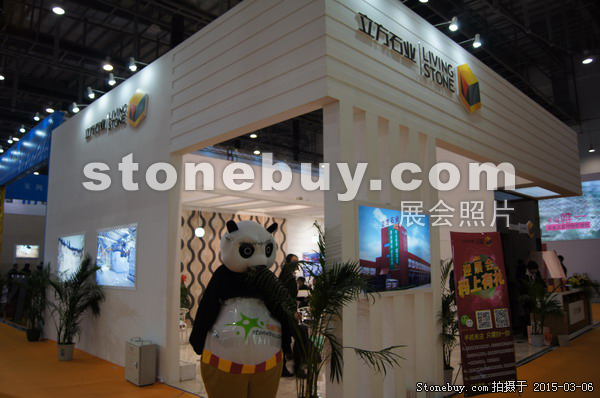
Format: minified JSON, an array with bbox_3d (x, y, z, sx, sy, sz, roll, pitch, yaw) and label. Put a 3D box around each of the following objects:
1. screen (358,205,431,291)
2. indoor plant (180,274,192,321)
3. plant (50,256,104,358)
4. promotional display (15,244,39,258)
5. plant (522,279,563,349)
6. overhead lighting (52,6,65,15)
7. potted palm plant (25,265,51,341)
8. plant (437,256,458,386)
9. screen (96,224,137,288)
[{"bbox_3d":[1.041,0.534,4.734,0.060,0.826,1.356,-9,-12,44],"label":"screen"},{"bbox_3d":[-2.827,2.437,10.950,0.400,1.150,0.400,-9,-12,44],"label":"indoor plant"},{"bbox_3d":[-3.935,1.877,7.910,0.880,1.780,0.860,4,-10,-26],"label":"plant"},{"bbox_3d":[-9.715,1.887,16.000,0.080,0.440,0.730,-9,-12,44],"label":"promotional display"},{"bbox_3d":[4.477,2.053,8.296,0.660,1.220,0.640,-5,-10,27],"label":"plant"},{"bbox_3d":[-8.952,-6.988,16.656,0.430,0.200,0.430,-9,-12,44],"label":"overhead lighting"},{"bbox_3d":[-5.900,2.292,10.099,0.550,1.680,0.550,4,-10,-29],"label":"potted palm plant"},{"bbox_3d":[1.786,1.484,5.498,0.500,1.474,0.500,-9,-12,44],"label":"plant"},{"bbox_3d":[-3.154,1.007,7.663,1.570,1.020,0.060,-9,-12,44],"label":"screen"}]

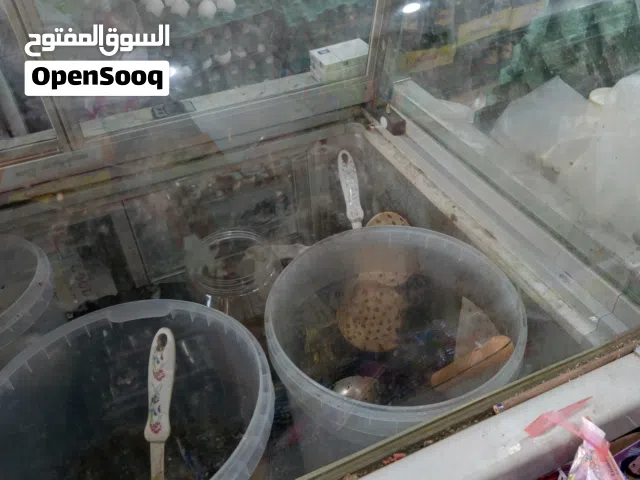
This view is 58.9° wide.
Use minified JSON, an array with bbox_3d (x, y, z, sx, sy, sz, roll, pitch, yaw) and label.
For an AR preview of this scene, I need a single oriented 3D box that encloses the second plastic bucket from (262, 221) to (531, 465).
[{"bbox_3d":[0.095,0.180,0.750,0.300,0.285,0.300,-3,40,2],"label":"second plastic bucket"}]

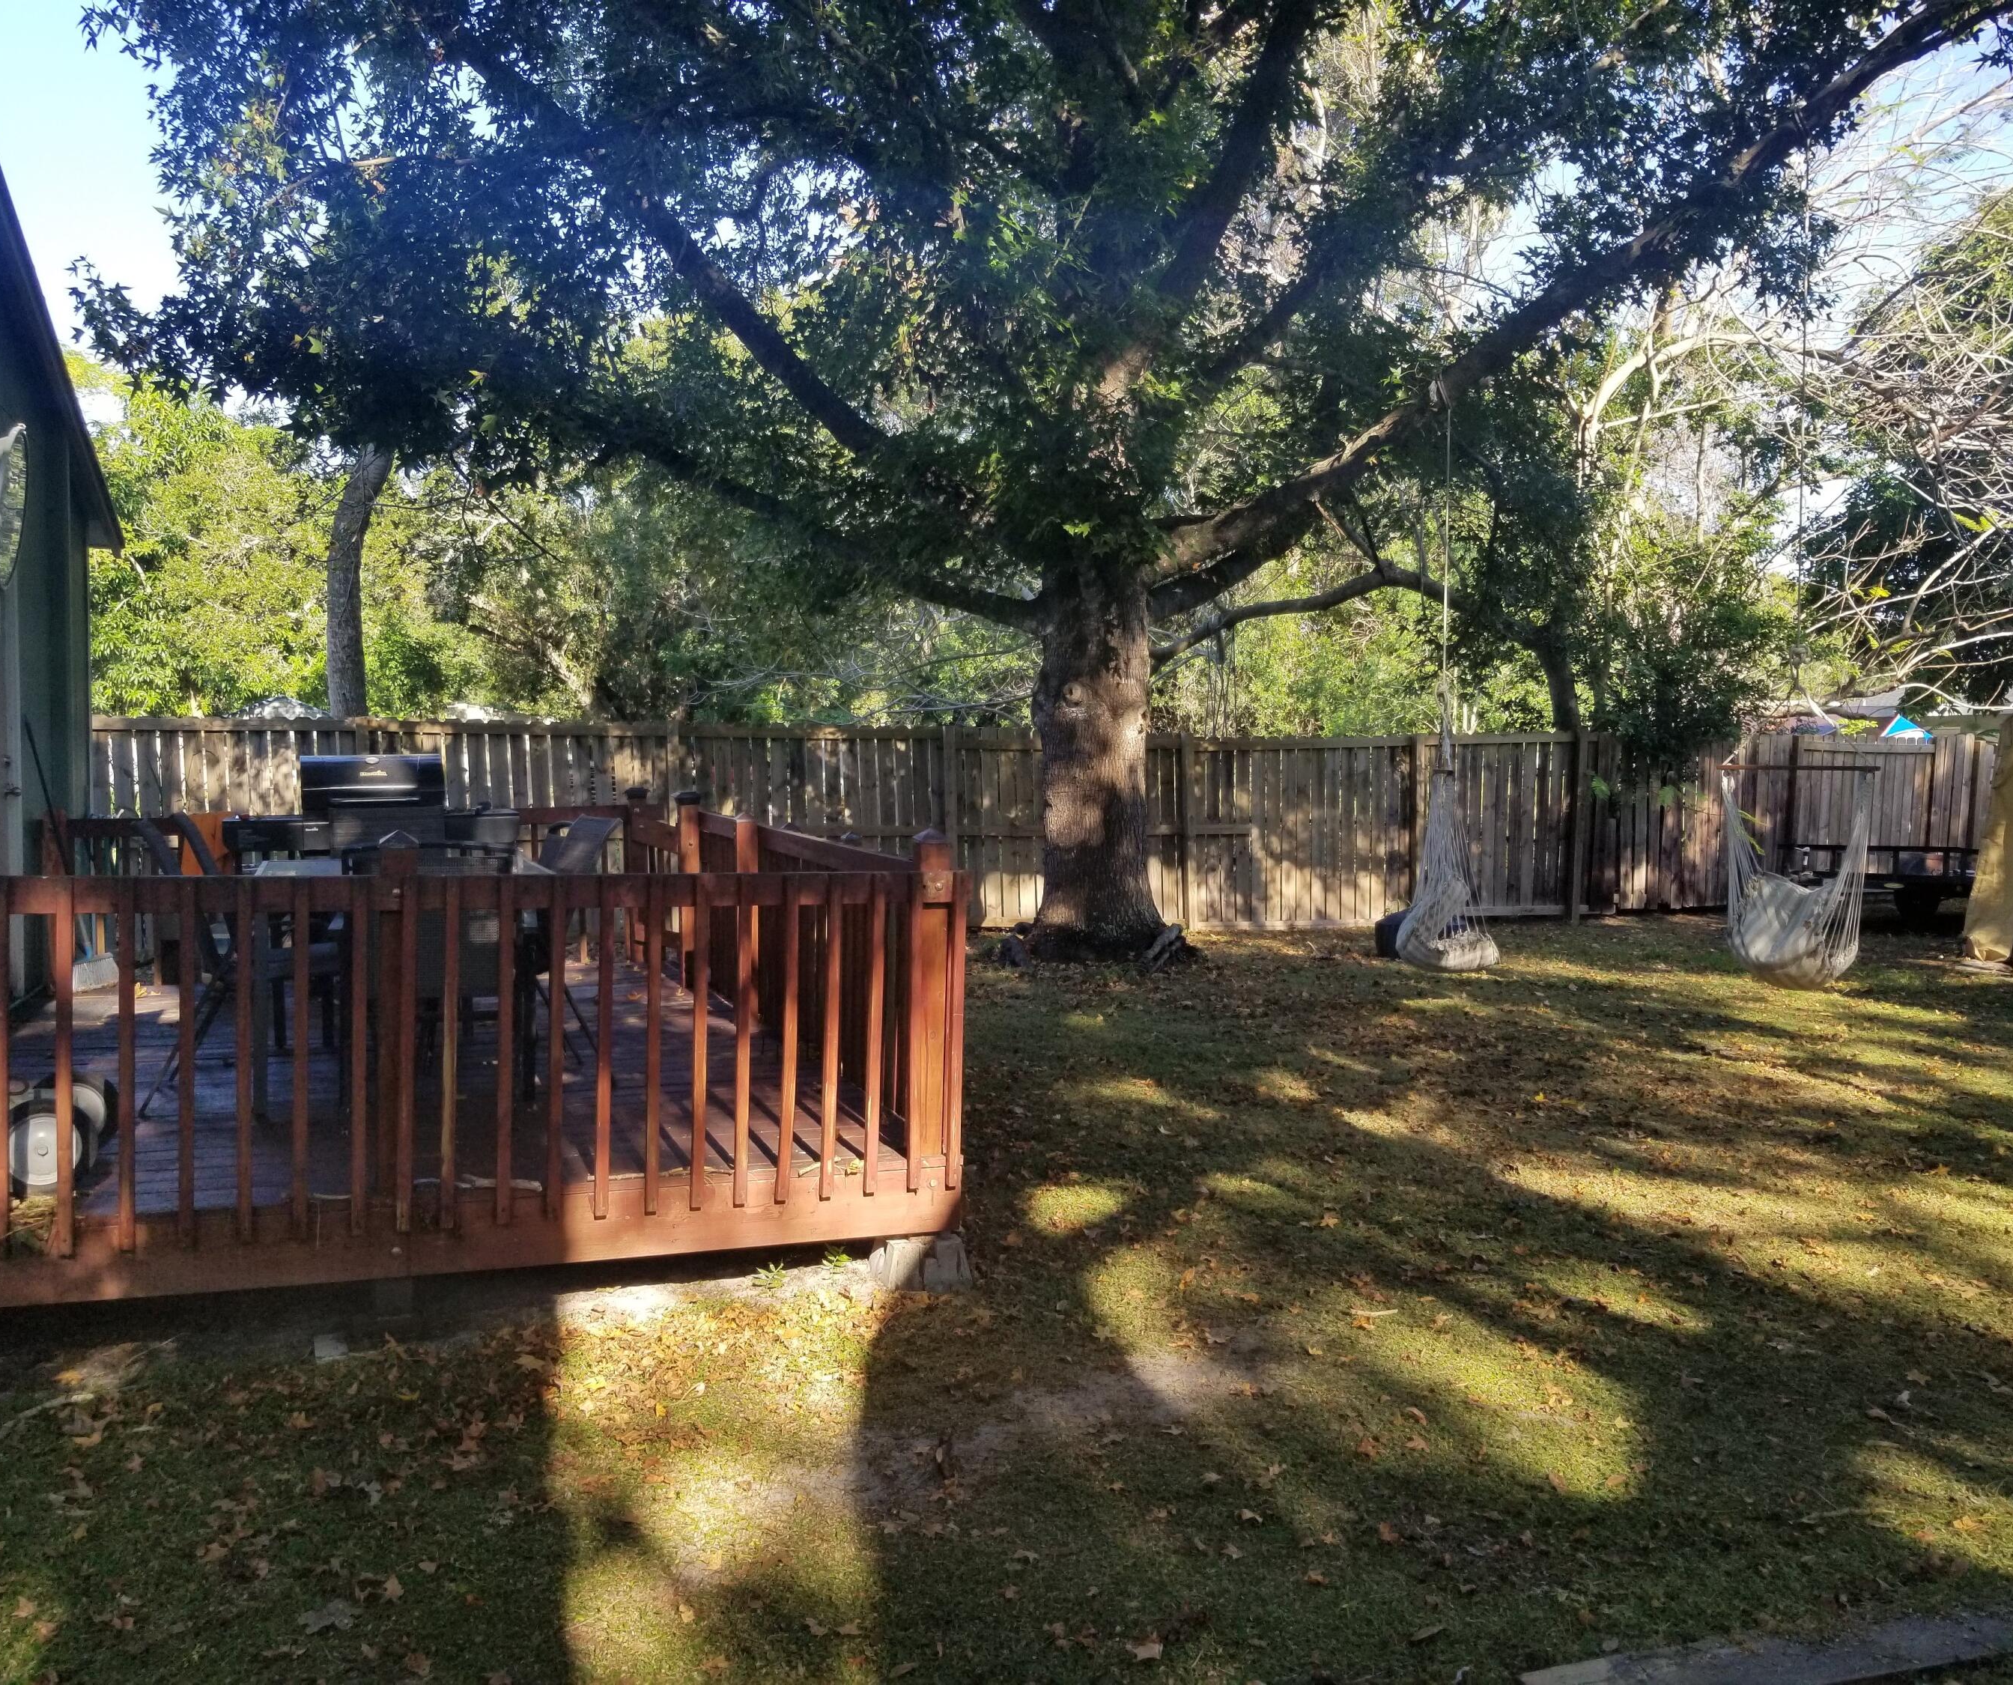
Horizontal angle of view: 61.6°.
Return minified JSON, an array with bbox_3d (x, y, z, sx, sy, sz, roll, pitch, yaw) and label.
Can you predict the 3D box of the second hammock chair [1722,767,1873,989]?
[{"bbox_3d":[4.931,0.224,10.500,0.700,1.360,0.960,-1,3,-44],"label":"second hammock chair"}]

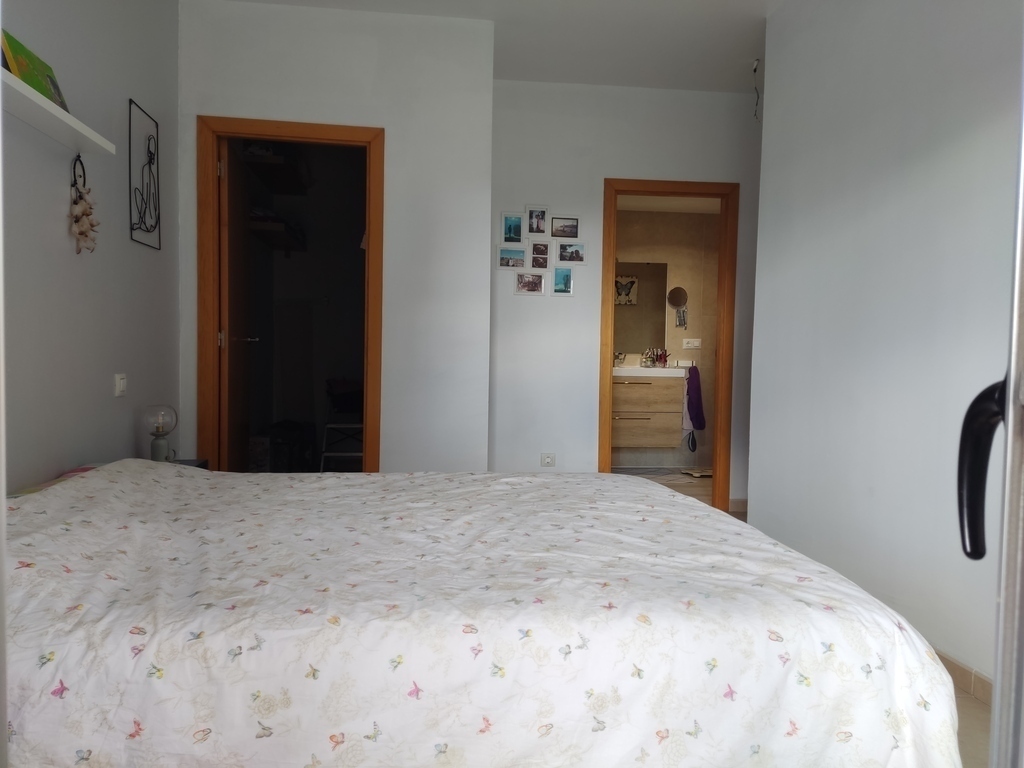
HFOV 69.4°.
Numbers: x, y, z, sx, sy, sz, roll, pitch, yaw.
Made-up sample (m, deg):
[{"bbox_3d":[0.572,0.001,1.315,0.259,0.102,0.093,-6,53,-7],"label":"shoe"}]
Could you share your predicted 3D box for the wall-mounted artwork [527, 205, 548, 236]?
[{"bbox_3d":[0.153,-0.976,4.425,0.137,0.191,0.022,1,3,-8],"label":"wall-mounted artwork"}]

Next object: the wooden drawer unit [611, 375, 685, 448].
[{"bbox_3d":[0.927,0.217,6.163,0.882,0.575,0.441,1,3,-8],"label":"wooden drawer unit"}]

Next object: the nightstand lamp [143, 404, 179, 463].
[{"bbox_3d":[-1.345,0.198,2.840,0.120,0.235,0.120,1,3,-8],"label":"nightstand lamp"}]

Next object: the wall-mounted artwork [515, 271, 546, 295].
[{"bbox_3d":[0.111,-0.607,4.453,0.195,0.145,0.020,1,3,-8],"label":"wall-mounted artwork"}]

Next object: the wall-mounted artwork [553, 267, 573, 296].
[{"bbox_3d":[0.309,-0.621,4.480,0.142,0.181,0.020,1,3,-8],"label":"wall-mounted artwork"}]

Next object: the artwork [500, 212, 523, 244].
[{"bbox_3d":[-0.001,-0.928,4.422,0.134,0.193,0.020,1,3,-8],"label":"artwork"}]

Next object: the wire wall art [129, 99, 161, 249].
[{"bbox_3d":[-1.480,-0.834,2.994,0.020,0.536,0.338,1,3,-8],"label":"wire wall art"}]

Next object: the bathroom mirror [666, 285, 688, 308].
[{"bbox_3d":[1.401,-0.731,6.252,0.189,0.185,0.030,1,3,-8],"label":"bathroom mirror"}]

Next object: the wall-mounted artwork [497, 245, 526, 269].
[{"bbox_3d":[-0.002,-0.761,4.430,0.179,0.144,0.020,1,3,-8],"label":"wall-mounted artwork"}]

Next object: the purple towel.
[{"bbox_3d":[1.589,0.125,6.360,0.175,0.551,0.090,1,3,-8],"label":"purple towel"}]

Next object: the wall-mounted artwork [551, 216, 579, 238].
[{"bbox_3d":[0.317,-0.942,4.450,0.177,0.137,0.022,1,3,-8],"label":"wall-mounted artwork"}]

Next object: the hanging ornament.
[{"bbox_3d":[-1.370,-0.579,2.381,0.070,0.315,0.120,1,3,-8],"label":"hanging ornament"}]

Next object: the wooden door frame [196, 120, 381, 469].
[{"bbox_3d":[-1.056,-0.208,3.576,0.850,2.058,0.118,1,3,-8],"label":"wooden door frame"}]

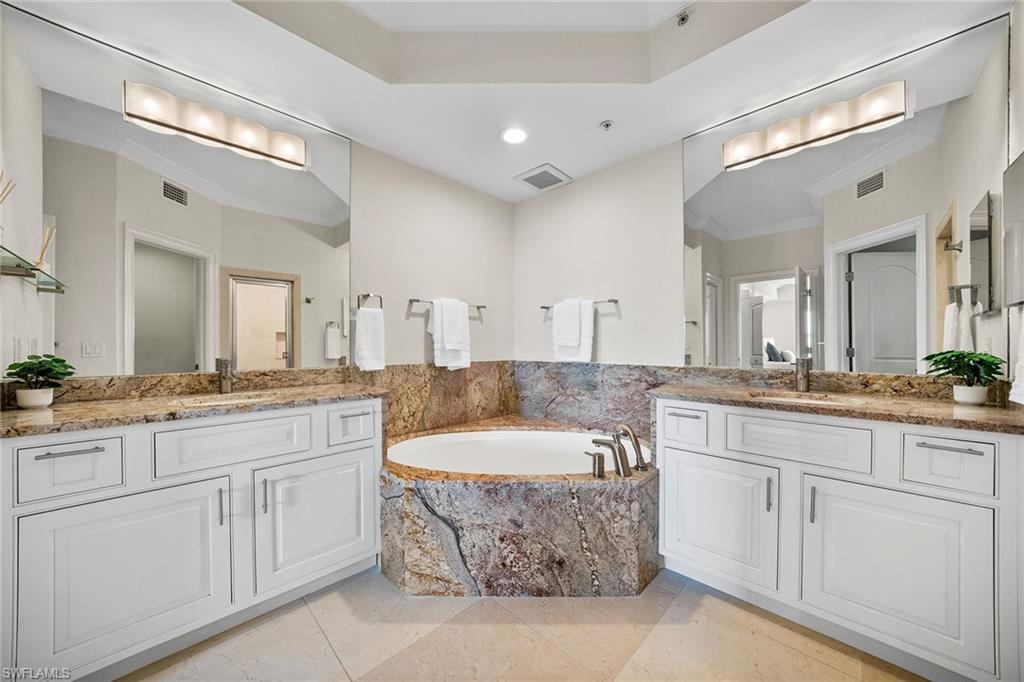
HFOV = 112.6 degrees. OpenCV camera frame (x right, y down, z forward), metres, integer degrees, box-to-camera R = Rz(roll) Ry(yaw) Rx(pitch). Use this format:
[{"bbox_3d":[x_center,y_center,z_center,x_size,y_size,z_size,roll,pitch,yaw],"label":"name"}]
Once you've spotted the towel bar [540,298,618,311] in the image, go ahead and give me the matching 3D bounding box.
[{"bbox_3d":[0.506,-0.274,2.607,0.615,0.030,0.090,-1,-1,43],"label":"towel bar"}]

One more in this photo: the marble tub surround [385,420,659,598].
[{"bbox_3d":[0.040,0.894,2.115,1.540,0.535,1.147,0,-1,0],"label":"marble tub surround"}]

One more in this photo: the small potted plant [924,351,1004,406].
[{"bbox_3d":[1.772,0.151,1.333,0.190,0.200,0.170,-1,-1,43],"label":"small potted plant"}]

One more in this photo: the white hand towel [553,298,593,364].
[{"bbox_3d":[0.471,-0.077,2.589,0.300,0.472,0.100,-1,-1,43],"label":"white hand towel"}]

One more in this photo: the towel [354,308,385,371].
[{"bbox_3d":[-0.903,-0.009,2.157,0.168,0.397,0.085,1,-1,-43],"label":"towel"}]

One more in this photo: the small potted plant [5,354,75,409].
[{"bbox_3d":[-1.786,0.153,1.288,0.155,0.195,0.150,1,-1,-43],"label":"small potted plant"}]

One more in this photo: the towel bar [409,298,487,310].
[{"bbox_3d":[-0.473,-0.274,2.595,0.620,0.030,0.090,1,-1,-43],"label":"towel bar"}]

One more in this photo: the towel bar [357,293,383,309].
[{"bbox_3d":[-0.916,-0.249,2.182,0.145,0.097,0.085,1,-1,-43],"label":"towel bar"}]

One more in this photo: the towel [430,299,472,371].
[{"bbox_3d":[-0.464,-0.040,2.553,0.314,0.526,0.100,1,-1,-43],"label":"towel"}]

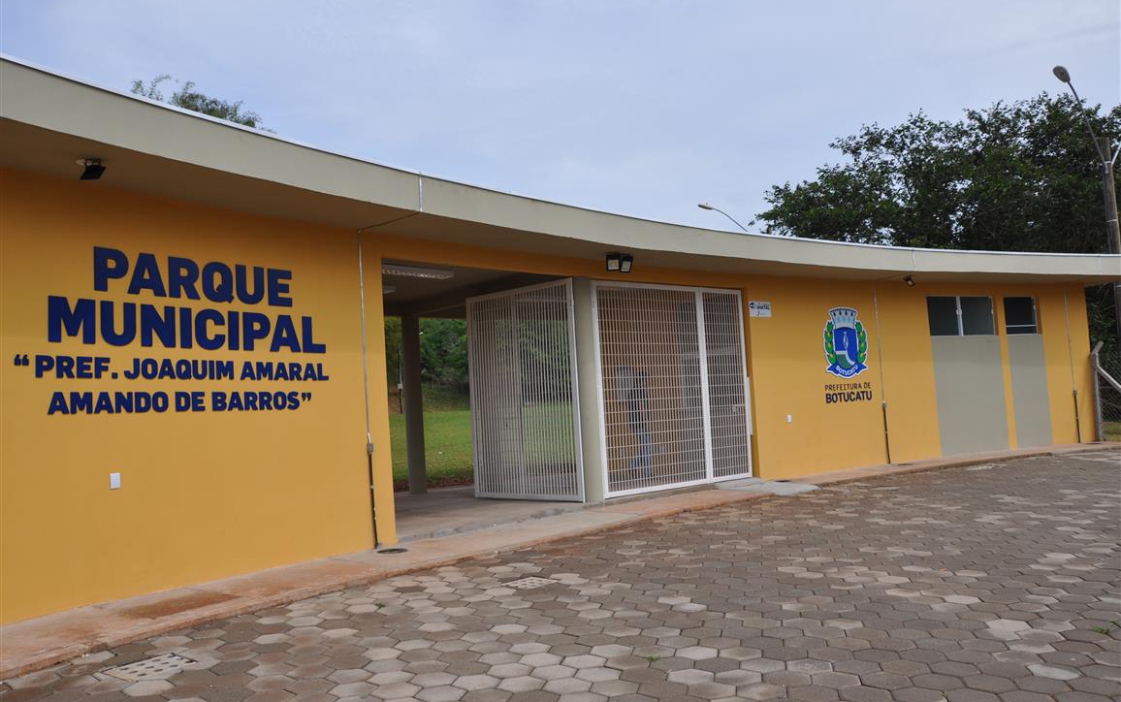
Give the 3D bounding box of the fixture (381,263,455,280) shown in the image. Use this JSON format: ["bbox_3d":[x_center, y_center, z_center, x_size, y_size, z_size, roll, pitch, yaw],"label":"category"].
[{"bbox_3d":[-1.965,-1.025,10.915,0.260,0.075,1.270,-7,-5,44],"label":"fixture"}]

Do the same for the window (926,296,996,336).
[{"bbox_3d":[7.537,-0.637,15.913,1.885,0.734,0.080,-1,-4,-26],"label":"window"}]

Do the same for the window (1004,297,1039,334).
[{"bbox_3d":[9.034,-0.672,16.618,0.991,0.747,0.080,-2,-4,-23],"label":"window"}]

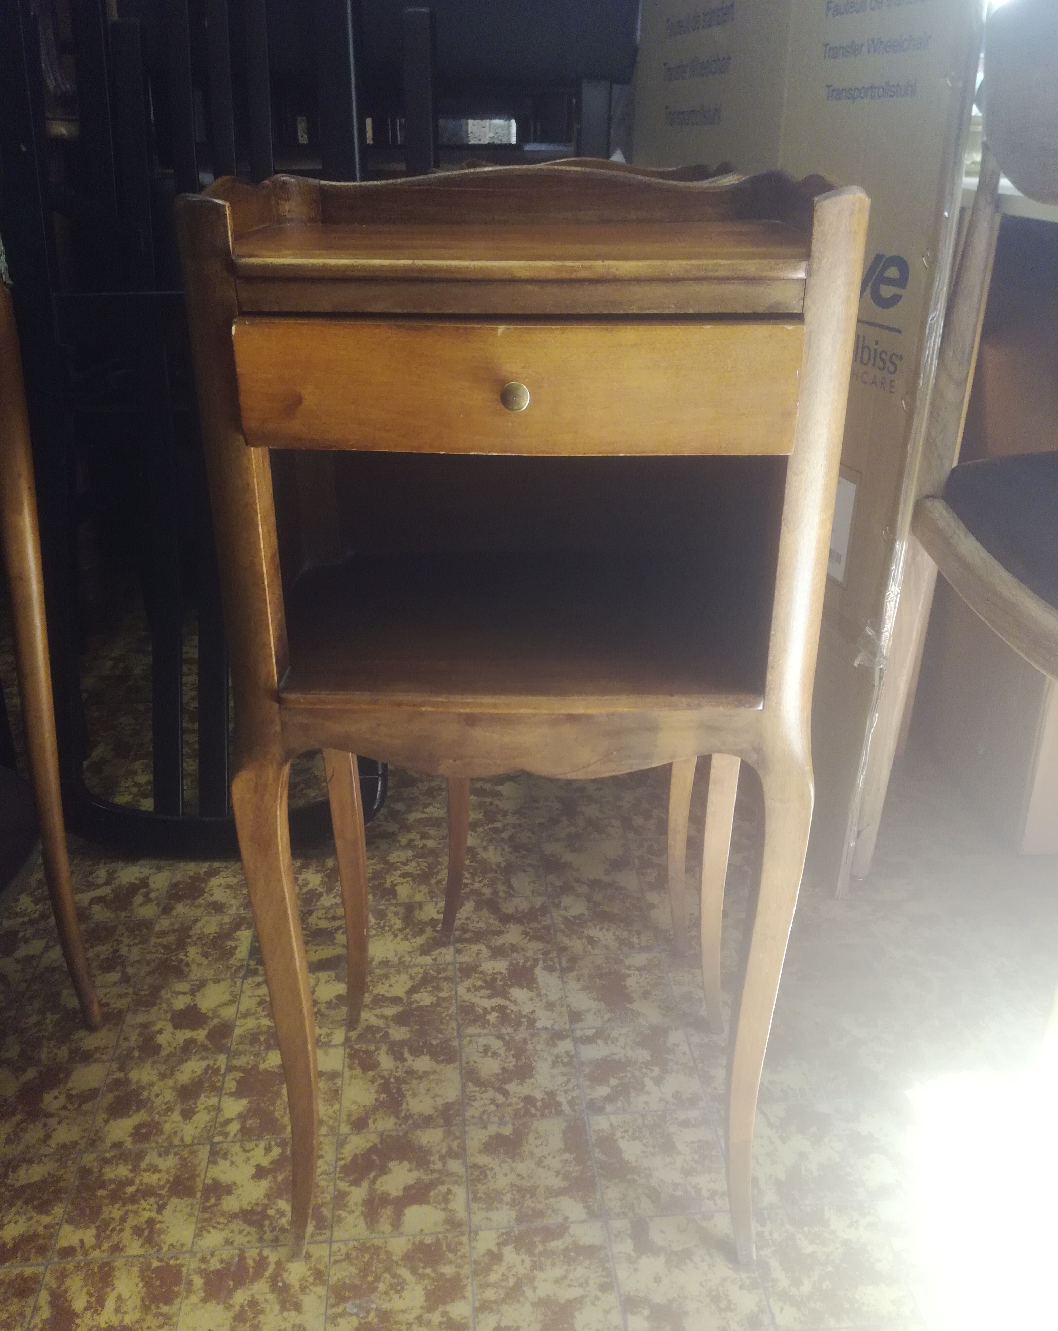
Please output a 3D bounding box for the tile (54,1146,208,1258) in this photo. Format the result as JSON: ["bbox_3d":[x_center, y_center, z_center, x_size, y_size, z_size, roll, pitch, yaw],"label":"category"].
[{"bbox_3d":[-0.304,0.412,0.845,0.102,0.003,0.100,-2,26,-5],"label":"tile"}]

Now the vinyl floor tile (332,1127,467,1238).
[{"bbox_3d":[-0.100,0.404,0.863,0.102,0.003,0.100,-2,26,-5],"label":"vinyl floor tile"}]

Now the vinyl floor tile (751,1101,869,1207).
[{"bbox_3d":[0.206,0.393,0.889,0.102,0.003,0.100,-2,26,-5],"label":"vinyl floor tile"}]

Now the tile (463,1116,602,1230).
[{"bbox_3d":[0.002,0.391,0.853,0.099,0.004,0.099,-2,23,-5],"label":"tile"}]

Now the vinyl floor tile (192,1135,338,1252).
[{"bbox_3d":[-0.198,0.400,0.836,0.099,0.004,0.099,-2,23,-5],"label":"vinyl floor tile"}]

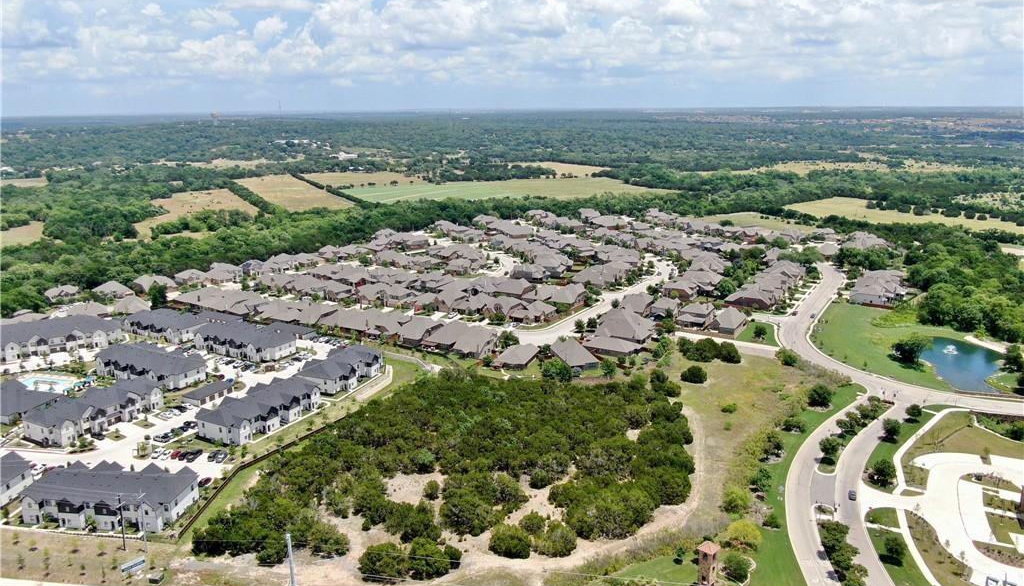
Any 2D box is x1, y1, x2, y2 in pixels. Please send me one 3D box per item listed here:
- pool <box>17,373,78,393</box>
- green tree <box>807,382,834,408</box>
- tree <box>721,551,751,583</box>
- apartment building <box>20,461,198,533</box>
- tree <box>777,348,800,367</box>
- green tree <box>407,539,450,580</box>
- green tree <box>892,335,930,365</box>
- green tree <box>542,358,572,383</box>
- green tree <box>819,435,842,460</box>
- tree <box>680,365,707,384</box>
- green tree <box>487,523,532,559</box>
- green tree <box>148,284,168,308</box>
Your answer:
[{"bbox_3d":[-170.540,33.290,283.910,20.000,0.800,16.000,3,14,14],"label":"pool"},{"bbox_3d":[102.060,34.100,254.550,8.010,8.260,8.010,0,13,0],"label":"green tree"},{"bbox_3d":[46.570,56.750,159.870,6.100,5.800,6.000,-1,14,0],"label":"tree"},{"bbox_3d":[-98.660,49.350,189.320,36.000,9.200,16.600,1,14,7],"label":"apartment building"},{"bbox_3d":[106.230,24.800,295.820,8.180,7.190,8.180,0,13,0],"label":"tree"},{"bbox_3d":[-17.520,56.540,163.530,8.900,8.560,8.900,0,13,0],"label":"green tree"},{"bbox_3d":[152.720,21.060,294.500,13.800,10.000,12.500,-1,14,0],"label":"green tree"},{"bbox_3d":[16.080,27.510,276.190,11.300,8.700,10.000,-1,14,0],"label":"green tree"},{"bbox_3d":[89.590,43.830,216.470,5.990,7.150,5.990,0,13,0],"label":"green tree"},{"bbox_3d":[64.990,28.880,275.090,9.100,5.600,8.300,-1,14,0],"label":"tree"},{"bbox_3d":[-0.360,54.490,170.530,9.600,6.100,9.300,-1,14,0],"label":"green tree"},{"bbox_3d":[-180.540,1.430,392.620,9.020,12.200,9.020,0,13,0],"label":"green tree"}]

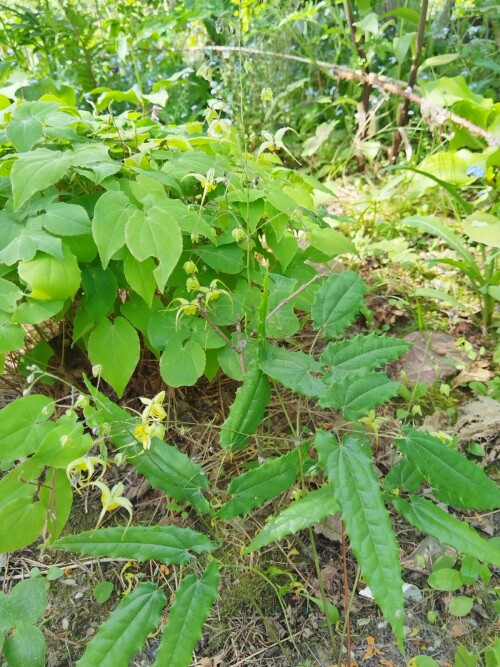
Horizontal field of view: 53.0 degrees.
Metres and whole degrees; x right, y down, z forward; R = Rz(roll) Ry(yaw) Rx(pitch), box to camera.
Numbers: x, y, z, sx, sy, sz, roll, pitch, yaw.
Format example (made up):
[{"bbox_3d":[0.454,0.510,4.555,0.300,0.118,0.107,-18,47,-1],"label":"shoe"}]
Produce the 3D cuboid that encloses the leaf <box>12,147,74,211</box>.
[{"bbox_3d":[-0.263,-0.186,0.610,0.067,0.022,0.089,35,83,23],"label":"leaf"}]

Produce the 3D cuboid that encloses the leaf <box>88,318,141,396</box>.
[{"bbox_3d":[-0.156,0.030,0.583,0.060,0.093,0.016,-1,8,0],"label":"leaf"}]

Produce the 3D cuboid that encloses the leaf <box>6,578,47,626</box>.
[{"bbox_3d":[-0.208,0.252,0.470,0.039,0.010,0.042,14,39,24],"label":"leaf"}]

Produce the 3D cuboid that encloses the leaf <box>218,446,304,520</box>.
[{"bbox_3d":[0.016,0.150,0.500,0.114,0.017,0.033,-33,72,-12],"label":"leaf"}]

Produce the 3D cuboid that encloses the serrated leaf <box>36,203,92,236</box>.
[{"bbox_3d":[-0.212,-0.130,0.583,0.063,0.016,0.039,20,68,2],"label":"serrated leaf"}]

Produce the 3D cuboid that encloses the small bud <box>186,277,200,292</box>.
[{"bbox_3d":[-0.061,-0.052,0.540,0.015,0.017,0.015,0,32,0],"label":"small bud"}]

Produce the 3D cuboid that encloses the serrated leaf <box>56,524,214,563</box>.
[{"bbox_3d":[-0.102,0.186,0.440,0.135,0.016,0.035,4,28,-4],"label":"serrated leaf"}]

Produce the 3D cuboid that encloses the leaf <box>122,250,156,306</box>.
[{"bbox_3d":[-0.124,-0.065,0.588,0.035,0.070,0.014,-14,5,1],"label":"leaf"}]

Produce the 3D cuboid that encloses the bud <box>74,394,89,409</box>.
[{"bbox_3d":[-0.141,0.057,0.420,0.010,0.011,0.010,0,28,0],"label":"bud"}]

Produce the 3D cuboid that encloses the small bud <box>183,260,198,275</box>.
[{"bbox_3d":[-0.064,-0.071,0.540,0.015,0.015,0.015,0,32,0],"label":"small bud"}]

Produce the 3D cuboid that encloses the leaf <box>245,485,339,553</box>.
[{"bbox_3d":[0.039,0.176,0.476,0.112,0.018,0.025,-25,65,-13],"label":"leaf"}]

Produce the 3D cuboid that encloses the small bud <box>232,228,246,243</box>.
[{"bbox_3d":[-0.010,-0.095,0.485,0.012,0.013,0.012,0,28,0],"label":"small bud"}]

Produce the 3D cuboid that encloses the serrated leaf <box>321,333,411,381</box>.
[{"bbox_3d":[0.113,0.021,0.482,0.092,0.015,0.040,-11,51,-9],"label":"serrated leaf"}]

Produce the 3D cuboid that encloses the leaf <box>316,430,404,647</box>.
[{"bbox_3d":[0.089,0.153,0.385,0.045,0.153,0.022,-13,-11,-8],"label":"leaf"}]

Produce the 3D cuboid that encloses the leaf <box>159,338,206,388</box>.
[{"bbox_3d":[-0.079,0.034,0.598,0.055,0.016,0.062,-5,56,-1],"label":"leaf"}]

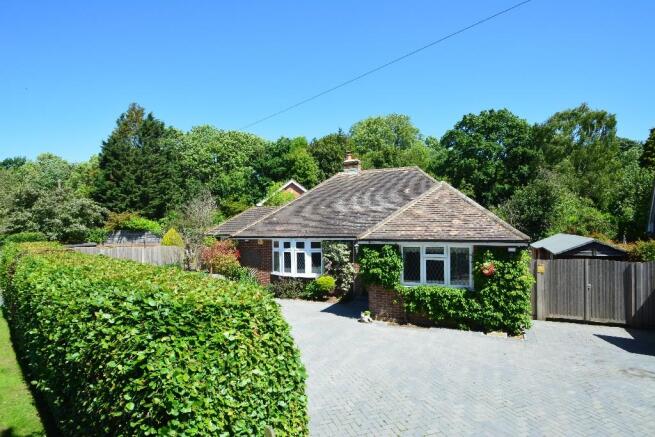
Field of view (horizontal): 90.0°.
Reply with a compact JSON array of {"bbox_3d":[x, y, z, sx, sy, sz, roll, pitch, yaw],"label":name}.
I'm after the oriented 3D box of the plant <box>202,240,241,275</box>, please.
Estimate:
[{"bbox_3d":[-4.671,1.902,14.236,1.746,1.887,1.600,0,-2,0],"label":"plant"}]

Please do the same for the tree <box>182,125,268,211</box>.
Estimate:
[{"bbox_3d":[-10.275,-2.712,33.134,8.663,13.508,8.663,0,-2,0],"label":"tree"}]

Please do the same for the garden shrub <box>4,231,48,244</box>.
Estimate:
[{"bbox_3d":[-21.203,1.991,22.939,3.229,2.300,2.400,0,-2,0],"label":"garden shrub"}]

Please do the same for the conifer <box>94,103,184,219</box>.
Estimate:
[{"bbox_3d":[-16.929,-3.270,29.653,8.104,14.346,8.104,0,-2,0],"label":"conifer"}]

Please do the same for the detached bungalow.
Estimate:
[{"bbox_3d":[0.799,0.007,15.566,13.800,6.600,9.900,-1,-2,24],"label":"detached bungalow"}]

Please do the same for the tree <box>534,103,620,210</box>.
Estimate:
[{"bbox_3d":[24.038,-3.584,31.667,8.269,15.134,8.269,0,-2,0],"label":"tree"}]

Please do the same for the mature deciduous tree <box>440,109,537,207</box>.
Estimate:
[{"bbox_3d":[15.235,-3.222,31.152,9.084,14.369,9.084,0,-2,0],"label":"mature deciduous tree"}]

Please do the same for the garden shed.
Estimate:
[{"bbox_3d":[10.500,2.040,13.830,2.500,2.460,4.000,-1,-2,24],"label":"garden shed"}]

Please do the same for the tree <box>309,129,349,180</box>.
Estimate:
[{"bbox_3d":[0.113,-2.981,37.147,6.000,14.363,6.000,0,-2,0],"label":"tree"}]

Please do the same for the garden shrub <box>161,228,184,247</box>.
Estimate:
[{"bbox_3d":[-9.936,1.951,20.939,1.538,2.622,1.538,0,-2,0],"label":"garden shrub"}]

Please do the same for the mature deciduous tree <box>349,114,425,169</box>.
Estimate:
[{"bbox_3d":[7.384,-4.326,41.204,9.512,17.373,9.512,0,-2,0],"label":"mature deciduous tree"}]

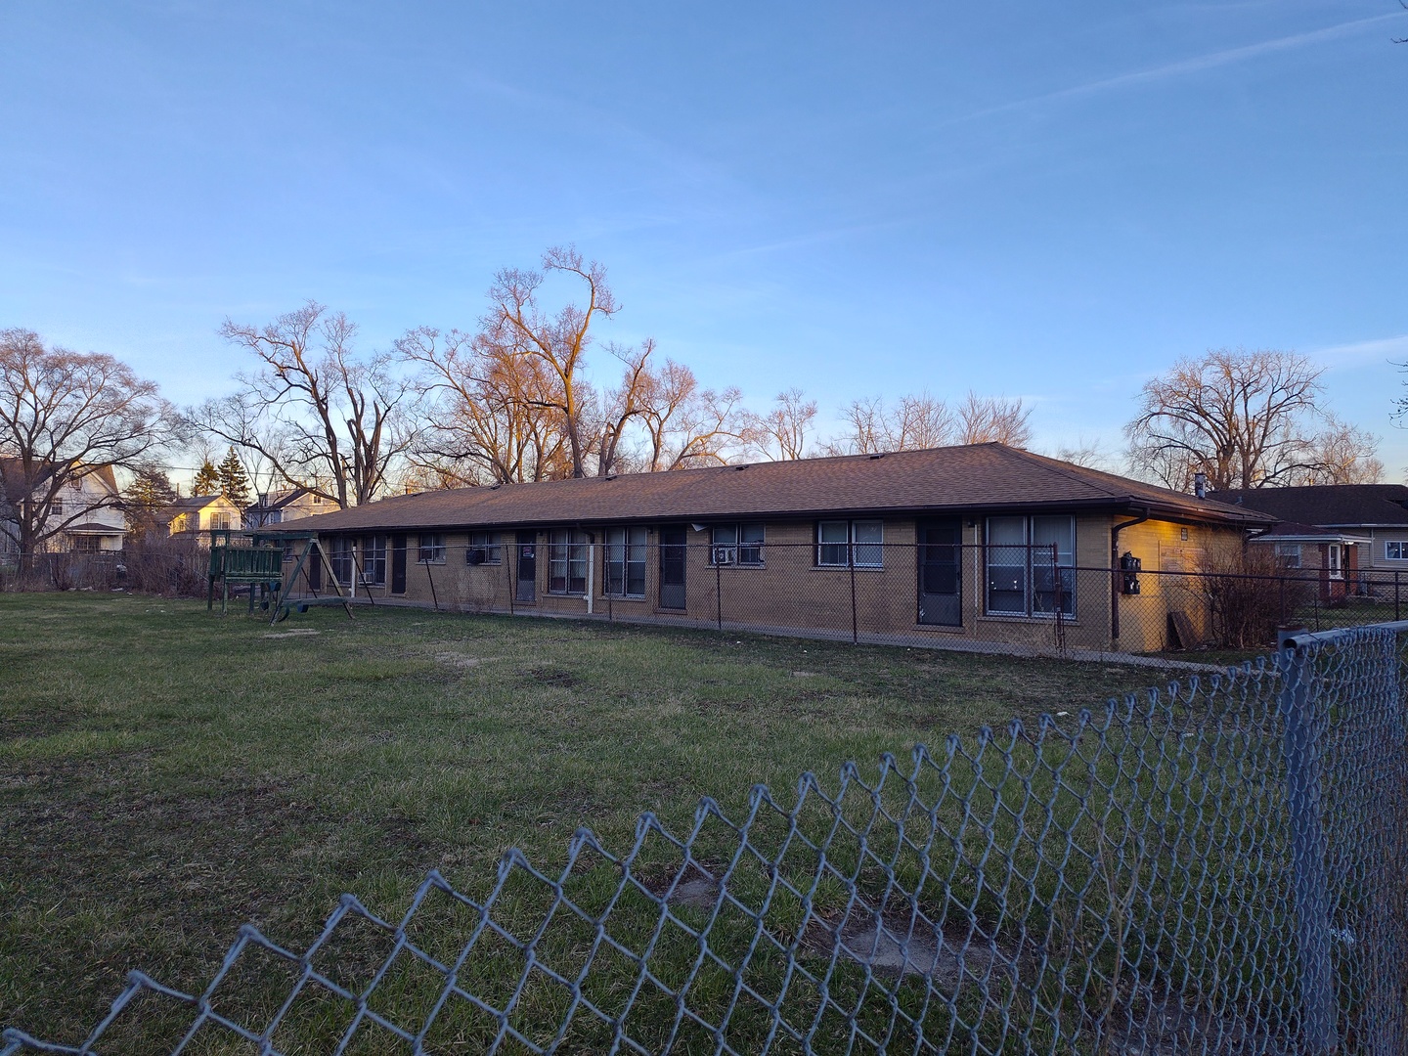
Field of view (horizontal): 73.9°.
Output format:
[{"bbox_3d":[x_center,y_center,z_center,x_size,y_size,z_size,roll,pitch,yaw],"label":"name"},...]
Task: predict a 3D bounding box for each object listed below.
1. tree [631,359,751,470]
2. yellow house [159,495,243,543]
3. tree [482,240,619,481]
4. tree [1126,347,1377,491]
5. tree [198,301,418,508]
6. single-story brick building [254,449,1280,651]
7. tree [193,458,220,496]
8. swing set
[{"bbox_3d":[-0.806,-3.170,55.204,7.049,13.486,7.049,1,-2,-1],"label":"tree"},{"bbox_3d":[-48.248,0.551,88.204,8.800,7.380,6.200,-1,-3,44],"label":"yellow house"},{"bbox_3d":[-8.490,-5.997,51.280,7.496,18.611,7.496,1,-2,-9],"label":"tree"},{"bbox_3d":[36.448,-3.803,62.206,16.052,16.343,16.052,-1,-3,30],"label":"tree"},{"bbox_3d":[-24.737,-5.354,58.189,13.639,17.429,13.639,2,-2,-23],"label":"tree"},{"bbox_3d":[-3.083,0.420,31.679,37.100,4.370,9.380,-1,-3,44],"label":"single-story brick building"},{"bbox_3d":[-59.656,-1.658,112.115,4.300,13.391,4.300,2,-3,-28],"label":"tree"},{"bbox_3d":[-10.405,1.097,22.488,5.200,2.080,1.950,-1,-3,44],"label":"swing set"}]

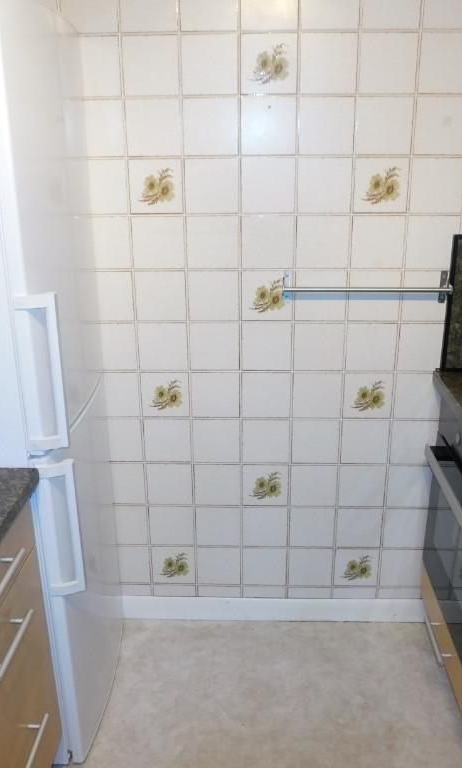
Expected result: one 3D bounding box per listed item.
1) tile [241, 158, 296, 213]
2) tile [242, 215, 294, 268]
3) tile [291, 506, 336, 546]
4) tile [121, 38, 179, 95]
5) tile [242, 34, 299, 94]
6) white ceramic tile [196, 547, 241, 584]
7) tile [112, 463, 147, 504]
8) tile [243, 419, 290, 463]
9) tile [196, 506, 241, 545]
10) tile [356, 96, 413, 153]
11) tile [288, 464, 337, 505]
[{"bbox_3d":[0.103,-0.544,1.871,0.150,0.150,0.009,0,20,2],"label":"tile"},{"bbox_3d":[0.104,-0.401,1.927,0.151,0.150,0.009,0,19,1],"label":"tile"},{"bbox_3d":[0.267,0.470,2.230,0.150,0.150,0.009,0,20,2],"label":"tile"},{"bbox_3d":[-0.203,-0.825,1.768,0.150,0.150,0.009,0,20,2],"label":"tile"},{"bbox_3d":[0.100,-0.826,1.760,0.150,0.150,0.010,0,19,2],"label":"tile"},{"bbox_3d":[-0.041,0.608,2.280,0.151,0.150,0.009,0,19,1],"label":"white ceramic tile"},{"bbox_3d":[-0.350,0.323,2.200,0.150,0.150,0.009,0,20,2],"label":"tile"},{"bbox_3d":[0.110,0.180,2.120,0.150,0.150,0.010,0,20,1],"label":"tile"},{"bbox_3d":[-0.040,0.464,2.220,0.150,0.150,0.010,0,19,2],"label":"tile"},{"bbox_3d":[0.405,-0.682,1.800,0.150,0.150,0.010,0,19,2],"label":"tile"},{"bbox_3d":[0.266,0.327,2.178,0.150,0.150,0.009,0,20,2],"label":"tile"}]

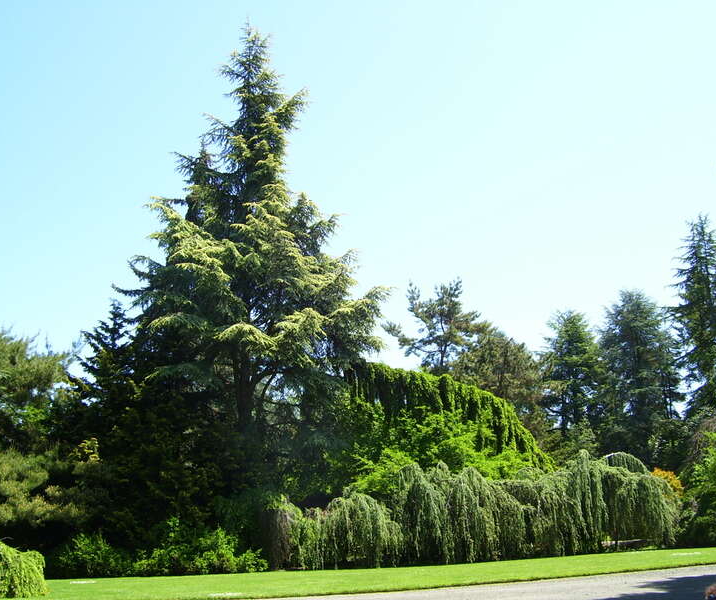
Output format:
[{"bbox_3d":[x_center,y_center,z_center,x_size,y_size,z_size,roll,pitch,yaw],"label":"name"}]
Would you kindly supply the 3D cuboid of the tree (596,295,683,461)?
[{"bbox_3d":[20.343,7.768,59.913,6.200,17.320,6.200,0,-14,0],"label":"tree"}]

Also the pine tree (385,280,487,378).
[{"bbox_3d":[4.757,6.039,47.974,6.000,14.860,6.000,0,-14,0],"label":"pine tree"}]

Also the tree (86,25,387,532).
[{"bbox_3d":[-4.401,-1.174,32.258,11.000,21.200,10.500,0,-14,0],"label":"tree"}]

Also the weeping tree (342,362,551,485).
[{"bbox_3d":[3.457,6.070,32.501,8.200,7.260,6.500,0,-14,0],"label":"weeping tree"}]

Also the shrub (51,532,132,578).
[{"bbox_3d":[-6.440,6.161,20.105,2.000,1.050,1.800,0,-14,0],"label":"shrub"}]

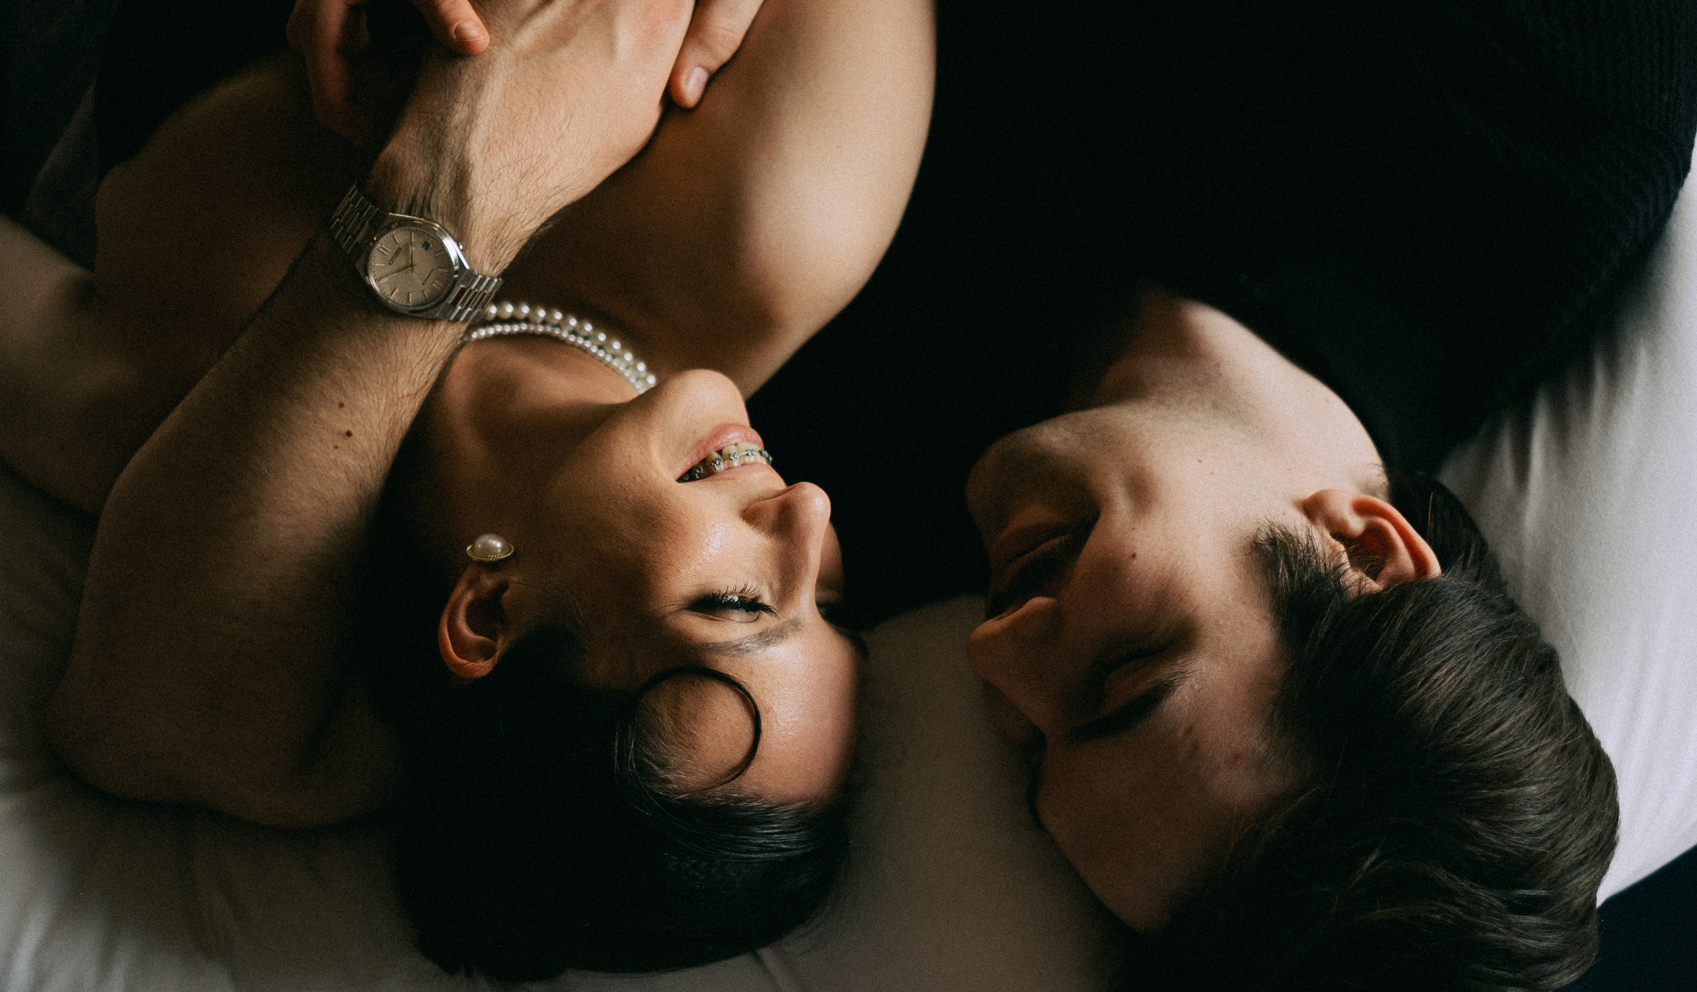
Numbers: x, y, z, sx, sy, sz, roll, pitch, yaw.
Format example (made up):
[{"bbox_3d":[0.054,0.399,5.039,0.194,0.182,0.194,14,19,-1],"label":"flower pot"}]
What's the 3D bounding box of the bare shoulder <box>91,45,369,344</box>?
[{"bbox_3d":[-0.277,-0.134,1.120,0.120,0.115,0.120,-10,75,2],"label":"bare shoulder"}]

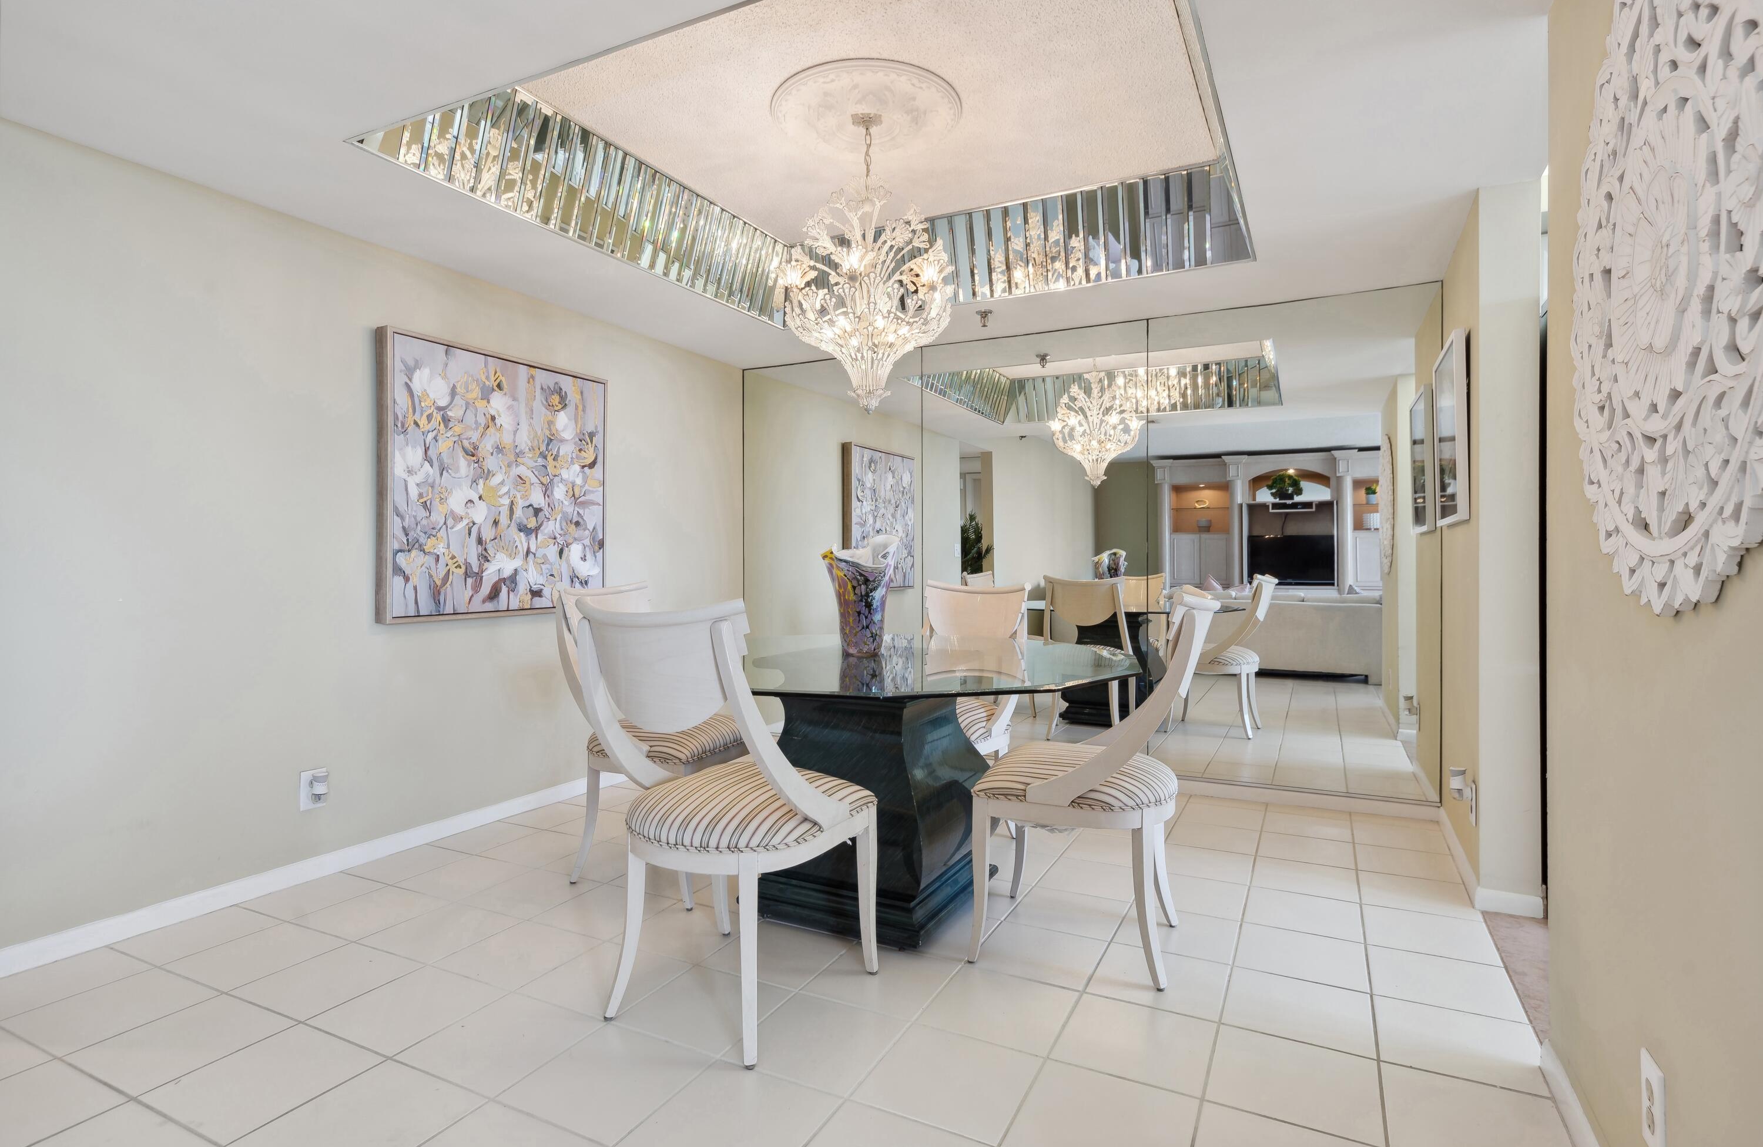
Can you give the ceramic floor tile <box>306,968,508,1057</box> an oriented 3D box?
[{"bbox_3d":[-1.103,1.024,2.068,0.305,0.010,0.305,1,2,27],"label":"ceramic floor tile"}]

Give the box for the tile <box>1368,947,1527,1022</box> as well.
[{"bbox_3d":[1.397,1.023,2.204,0.311,0.010,0.304,1,1,27],"label":"tile"}]

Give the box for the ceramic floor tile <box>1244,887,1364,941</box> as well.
[{"bbox_3d":[1.250,1.010,2.610,0.305,0.010,0.305,1,2,27],"label":"ceramic floor tile"}]

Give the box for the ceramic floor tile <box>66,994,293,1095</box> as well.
[{"bbox_3d":[-1.525,1.027,1.927,0.305,0.010,0.305,1,2,27],"label":"ceramic floor tile"}]

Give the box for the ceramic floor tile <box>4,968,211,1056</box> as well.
[{"bbox_3d":[-1.797,1.024,2.062,0.305,0.010,0.305,1,2,27],"label":"ceramic floor tile"}]

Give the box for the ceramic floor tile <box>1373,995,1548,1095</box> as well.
[{"bbox_3d":[1.252,1.028,1.926,0.303,0.010,0.315,1,1,27],"label":"ceramic floor tile"}]

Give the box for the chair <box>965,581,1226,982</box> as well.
[{"bbox_3d":[0.588,0.534,2.390,0.620,0.952,0.500,1,1,22],"label":"chair"}]

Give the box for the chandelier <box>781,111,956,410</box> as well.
[{"bbox_3d":[-0.036,-1.012,2.873,0.587,0.966,0.587,0,1,0],"label":"chandelier"}]

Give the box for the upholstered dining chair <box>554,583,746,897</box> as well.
[{"bbox_3d":[-0.724,0.514,2.937,0.607,0.967,0.502,1,1,24],"label":"upholstered dining chair"}]

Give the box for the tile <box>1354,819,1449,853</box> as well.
[{"bbox_3d":[1.924,0.990,3.266,0.297,0.010,0.302,0,1,27],"label":"tile"}]

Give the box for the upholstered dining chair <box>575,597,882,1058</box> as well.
[{"bbox_3d":[-0.354,0.529,2.054,0.522,0.952,0.642,1,1,27],"label":"upholstered dining chair"}]

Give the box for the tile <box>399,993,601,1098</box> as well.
[{"bbox_3d":[-0.810,1.004,1.885,0.297,0.010,0.302,0,1,27],"label":"tile"}]

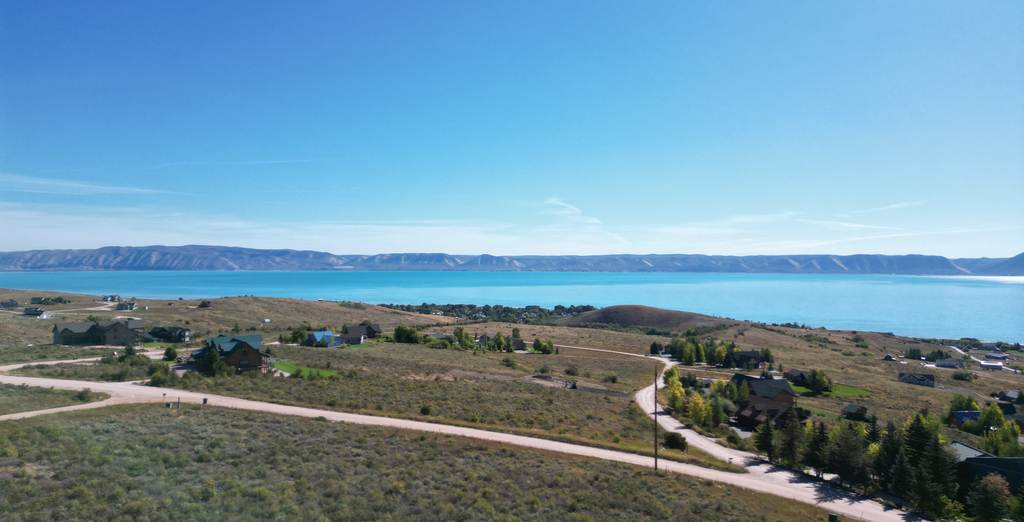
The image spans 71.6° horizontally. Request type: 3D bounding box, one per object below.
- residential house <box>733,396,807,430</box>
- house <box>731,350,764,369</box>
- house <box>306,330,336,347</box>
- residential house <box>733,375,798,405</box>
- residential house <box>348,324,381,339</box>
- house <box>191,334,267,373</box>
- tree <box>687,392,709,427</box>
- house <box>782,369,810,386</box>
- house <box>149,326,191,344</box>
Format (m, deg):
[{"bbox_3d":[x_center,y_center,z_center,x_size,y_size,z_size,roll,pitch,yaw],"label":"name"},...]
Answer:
[{"bbox_3d":[64.190,37.760,178.000,11.000,7.300,15.000,0,0,-26],"label":"residential house"},{"bbox_3d":[102.160,42.950,308.000,12.800,7.800,10.000,0,0,2],"label":"house"},{"bbox_3d":[-87.540,36.030,328.000,9.000,7.500,12.500,0,0,27],"label":"house"},{"bbox_3d":[75.870,39.150,214.000,16.500,8.500,12.000,0,0,-9],"label":"residential house"},{"bbox_3d":[-79.330,37.660,380.000,16.500,7.800,11.000,0,0,-6],"label":"residential house"},{"bbox_3d":[-74.880,24.320,188.000,16.000,9.000,12.000,0,0,-42],"label":"house"},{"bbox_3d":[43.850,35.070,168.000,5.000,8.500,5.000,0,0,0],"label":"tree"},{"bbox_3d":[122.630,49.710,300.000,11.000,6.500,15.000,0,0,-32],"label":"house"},{"bbox_3d":[-166.670,35.860,345.000,17.500,8.000,10.000,0,0,-9],"label":"house"}]

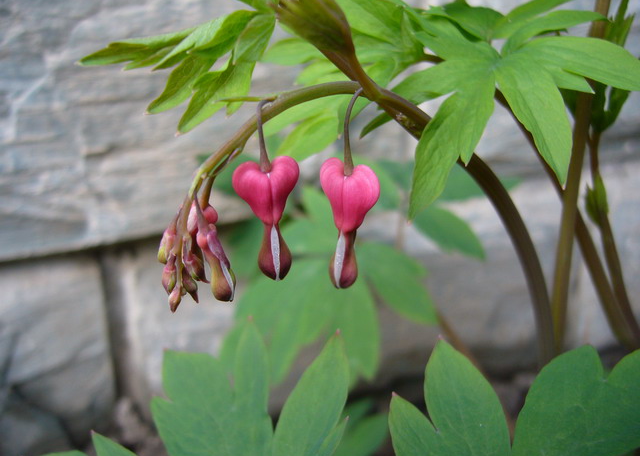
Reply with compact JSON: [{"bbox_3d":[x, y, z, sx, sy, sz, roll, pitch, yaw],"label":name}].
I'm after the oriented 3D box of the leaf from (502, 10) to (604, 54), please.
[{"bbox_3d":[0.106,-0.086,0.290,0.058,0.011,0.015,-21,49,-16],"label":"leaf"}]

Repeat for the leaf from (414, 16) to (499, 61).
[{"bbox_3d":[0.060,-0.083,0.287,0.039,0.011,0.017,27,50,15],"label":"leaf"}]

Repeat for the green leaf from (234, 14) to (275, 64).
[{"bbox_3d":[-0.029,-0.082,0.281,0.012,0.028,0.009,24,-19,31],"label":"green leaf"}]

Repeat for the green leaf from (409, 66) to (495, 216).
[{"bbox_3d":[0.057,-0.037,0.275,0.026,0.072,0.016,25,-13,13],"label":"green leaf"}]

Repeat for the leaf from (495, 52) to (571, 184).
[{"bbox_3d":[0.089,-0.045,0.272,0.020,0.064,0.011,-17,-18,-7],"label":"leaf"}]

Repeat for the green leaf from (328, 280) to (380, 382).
[{"bbox_3d":[0.020,0.054,0.360,0.028,0.063,0.012,-7,-23,-3],"label":"green leaf"}]

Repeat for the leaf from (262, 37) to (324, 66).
[{"bbox_3d":[-0.010,-0.084,0.310,0.036,0.012,0.013,4,53,3],"label":"leaf"}]

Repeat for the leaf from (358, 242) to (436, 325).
[{"bbox_3d":[0.044,0.034,0.370,0.030,0.058,0.012,-42,-11,-23],"label":"leaf"}]

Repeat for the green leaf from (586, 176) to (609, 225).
[{"bbox_3d":[0.145,-0.015,0.340,0.012,0.027,0.011,-7,-6,-1],"label":"green leaf"}]

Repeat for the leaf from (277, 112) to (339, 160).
[{"bbox_3d":[-0.006,-0.045,0.320,0.036,0.010,0.019,-35,60,-16],"label":"leaf"}]

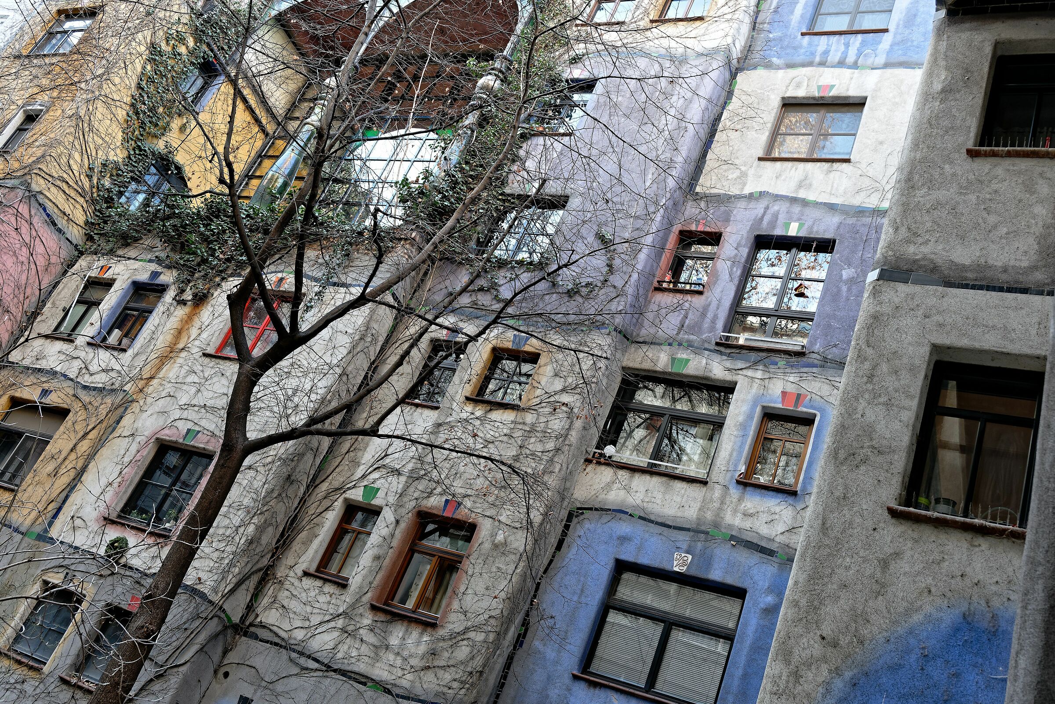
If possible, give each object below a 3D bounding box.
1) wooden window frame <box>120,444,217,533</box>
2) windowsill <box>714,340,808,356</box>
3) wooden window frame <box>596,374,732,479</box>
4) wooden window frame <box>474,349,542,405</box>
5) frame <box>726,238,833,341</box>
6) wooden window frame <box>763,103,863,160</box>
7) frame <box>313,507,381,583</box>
[{"bbox_3d":[-5.607,2.205,15.741,1.382,1.419,0.120,7,-30,29],"label":"wooden window frame"},{"bbox_3d":[3.378,0.010,14.388,1.317,0.060,0.250,7,-30,29],"label":"windowsill"},{"bbox_3d":[2.024,1.128,14.443,1.798,1.586,0.120,7,-30,29],"label":"wooden window frame"},{"bbox_3d":[-0.228,0.495,15.122,0.825,0.908,0.120,7,-30,29],"label":"wooden window frame"},{"bbox_3d":[3.826,-0.776,14.982,1.255,2.033,0.120,7,-30,29],"label":"frame"},{"bbox_3d":[4.809,-3.547,16.538,1.422,1.408,0.120,7,-30,29],"label":"wooden window frame"},{"bbox_3d":[-2.509,2.826,14.497,0.713,1.184,0.120,7,-30,29],"label":"frame"}]

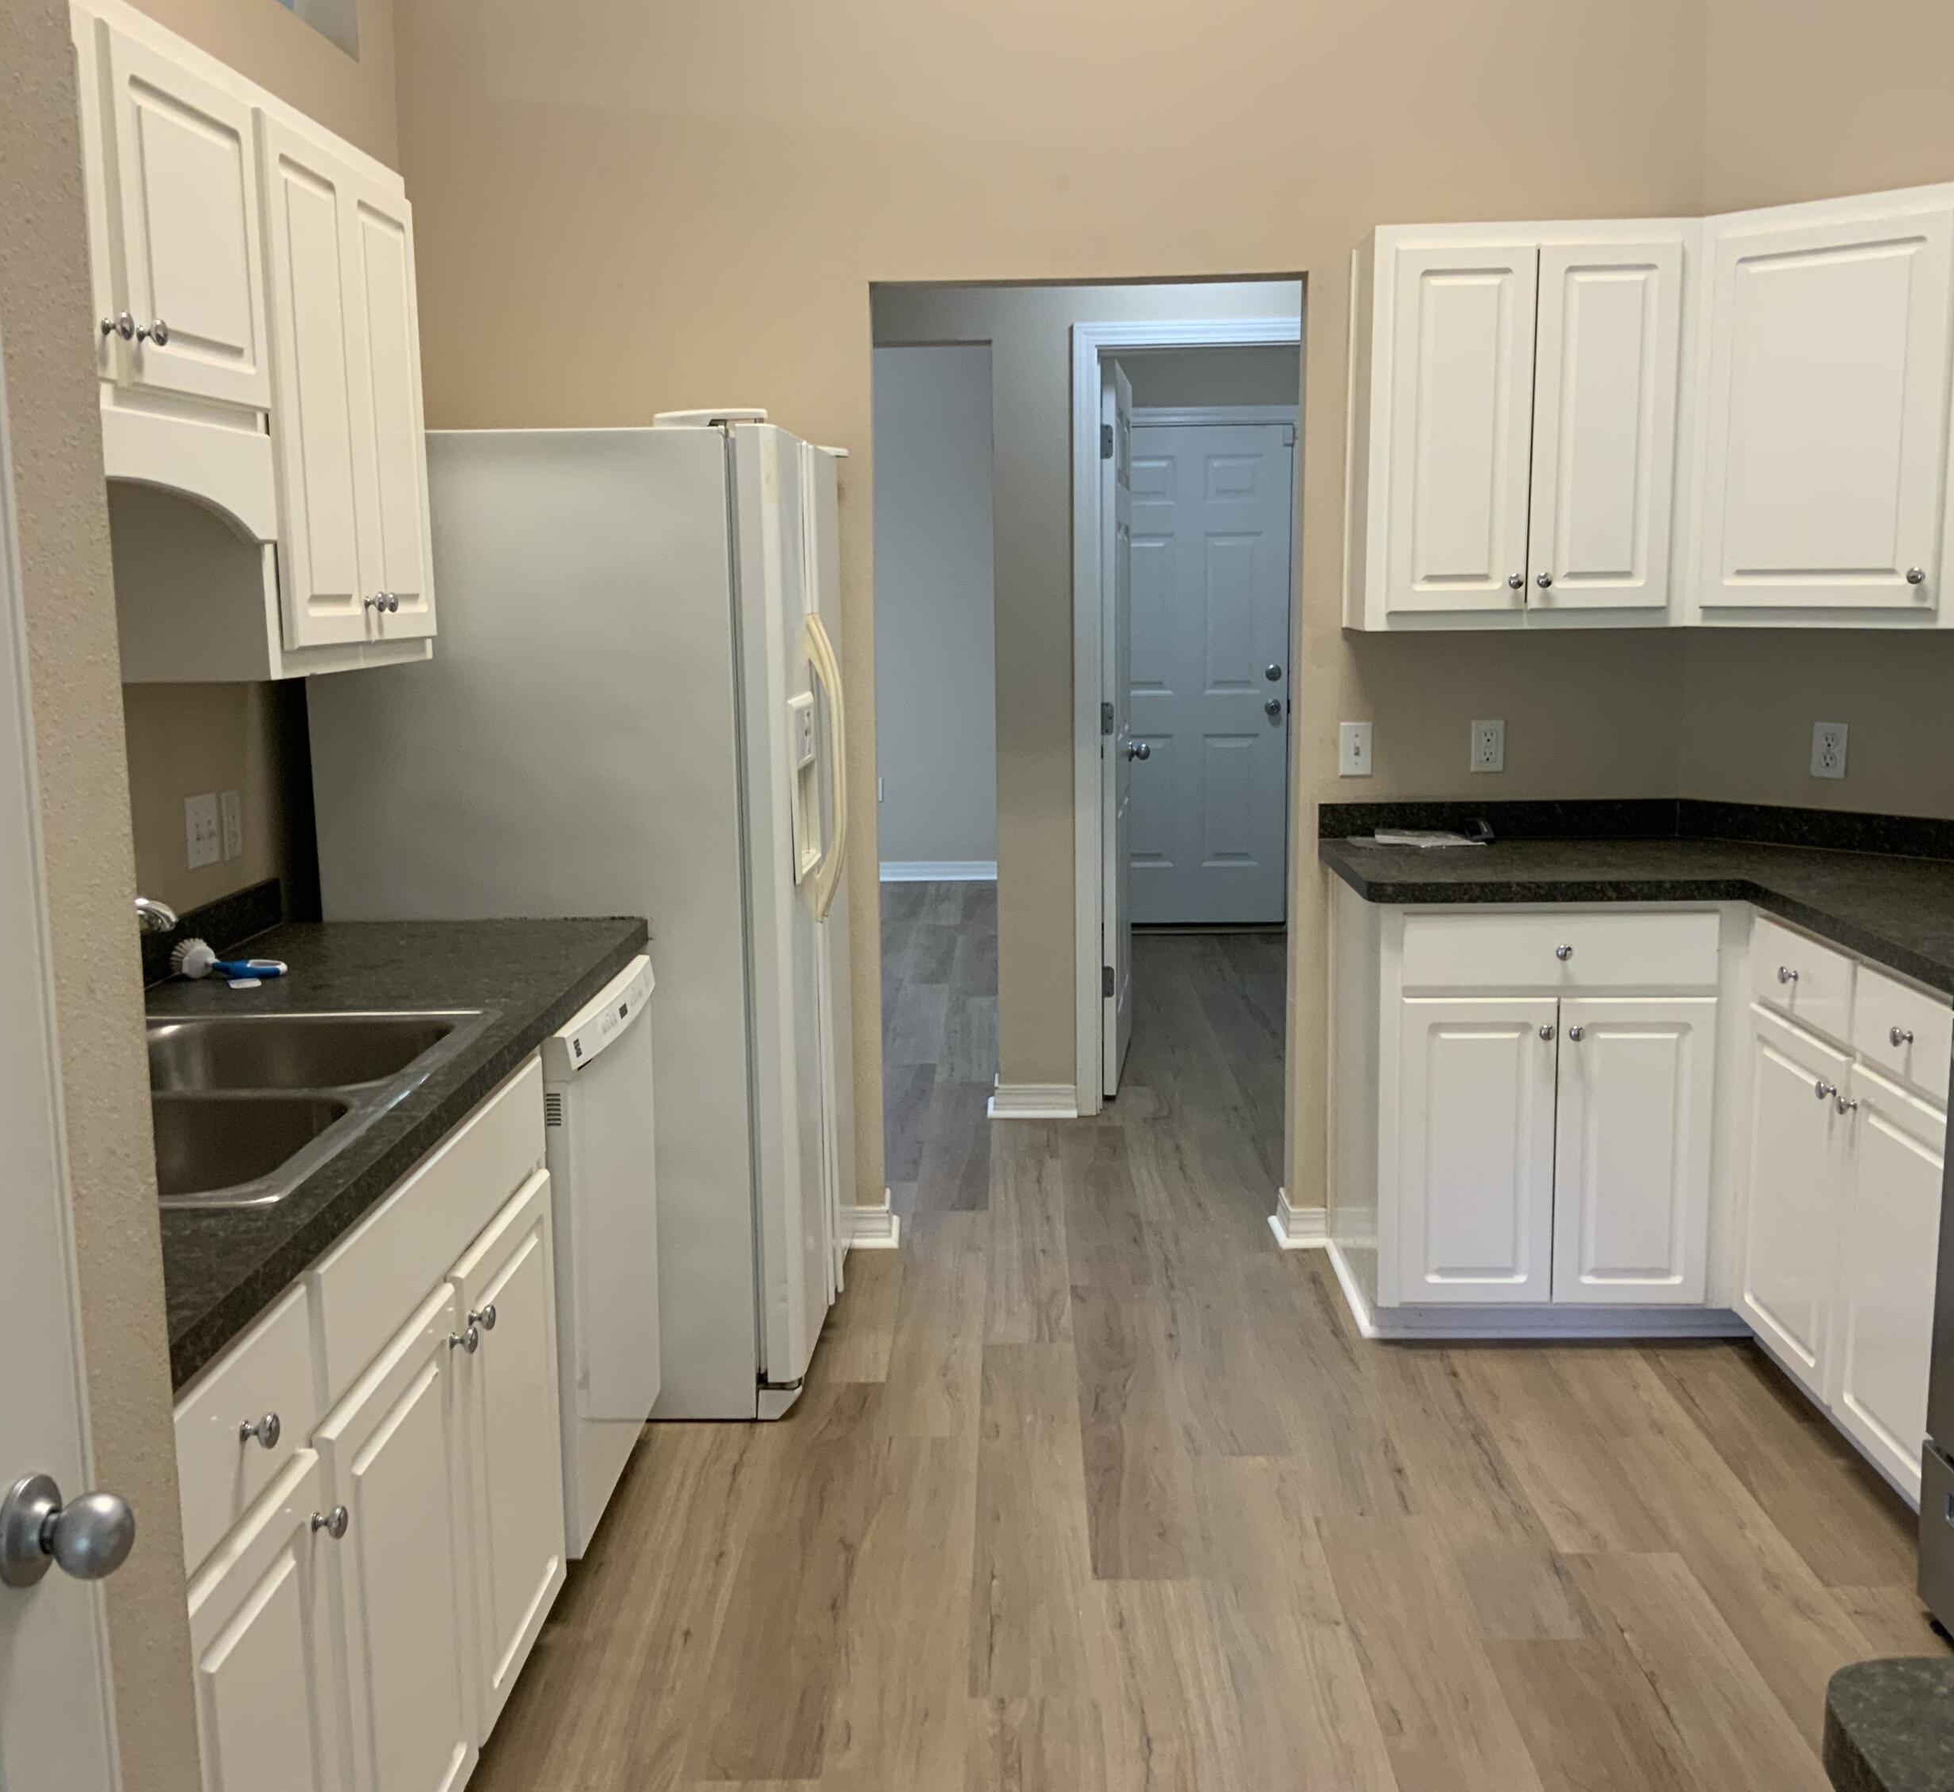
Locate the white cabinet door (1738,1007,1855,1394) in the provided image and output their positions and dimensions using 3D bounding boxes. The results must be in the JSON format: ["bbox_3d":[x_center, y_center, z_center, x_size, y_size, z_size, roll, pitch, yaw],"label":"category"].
[{"bbox_3d":[1.421,0.519,3.467,0.030,0.587,0.436,0,9,2],"label":"white cabinet door"}]

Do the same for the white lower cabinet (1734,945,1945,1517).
[{"bbox_3d":[1.716,0.481,3.325,0.625,0.810,0.805,0,10,2],"label":"white lower cabinet"}]

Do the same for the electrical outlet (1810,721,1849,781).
[{"bbox_3d":[1.740,-0.295,4.080,0.008,0.114,0.070,-10,13,-42],"label":"electrical outlet"}]

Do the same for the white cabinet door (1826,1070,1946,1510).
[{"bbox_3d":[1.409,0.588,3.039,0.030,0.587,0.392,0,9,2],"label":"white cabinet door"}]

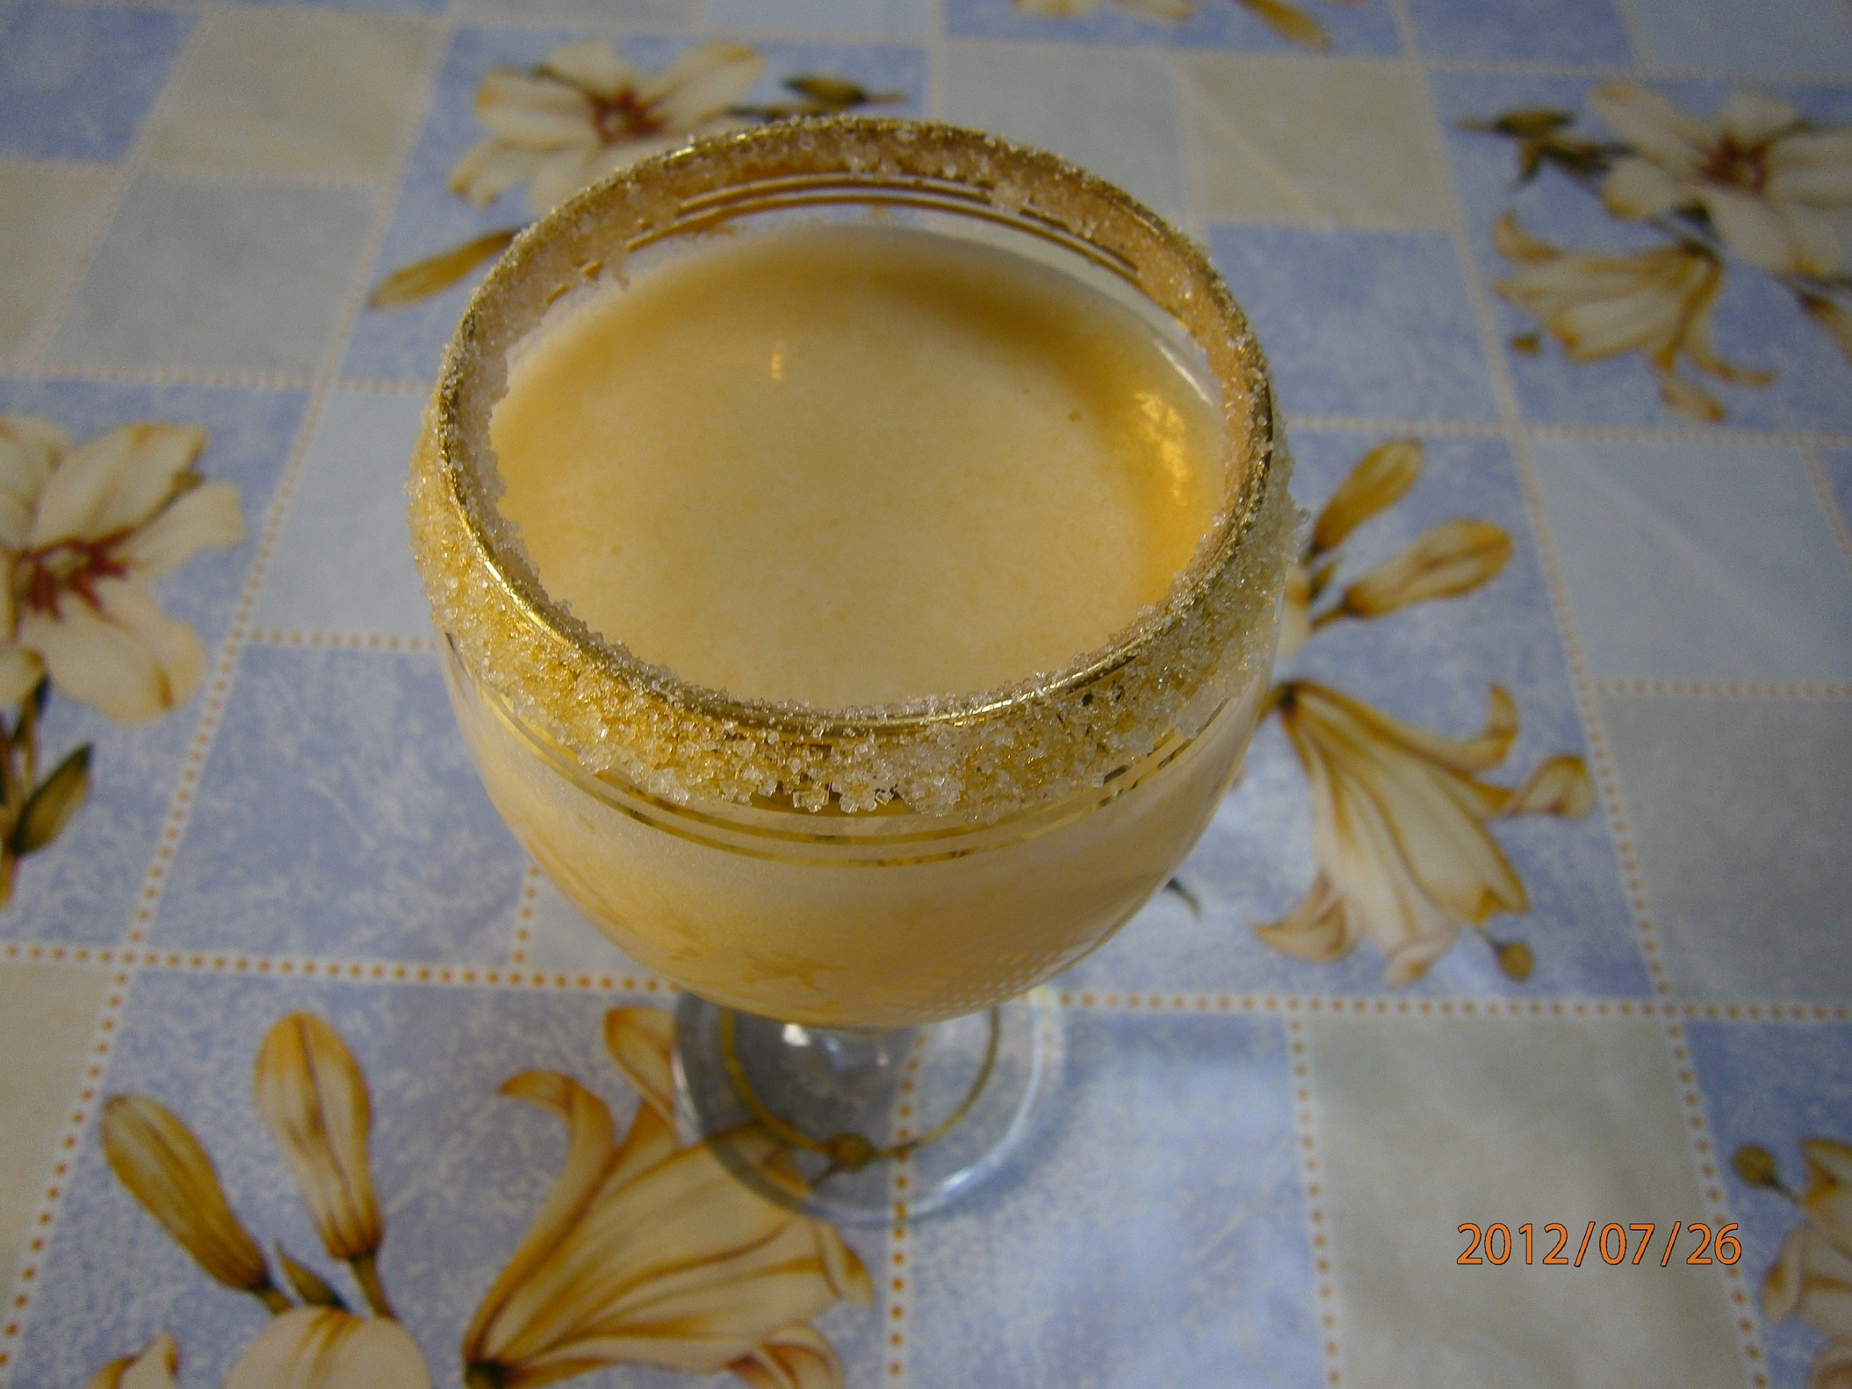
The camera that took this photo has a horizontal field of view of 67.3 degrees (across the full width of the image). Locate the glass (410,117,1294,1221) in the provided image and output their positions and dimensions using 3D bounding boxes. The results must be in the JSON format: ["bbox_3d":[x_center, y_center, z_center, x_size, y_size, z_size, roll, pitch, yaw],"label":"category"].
[{"bbox_3d":[-0.007,0.014,0.146,0.064,0.132,0.064,1,59,-2],"label":"glass"}]

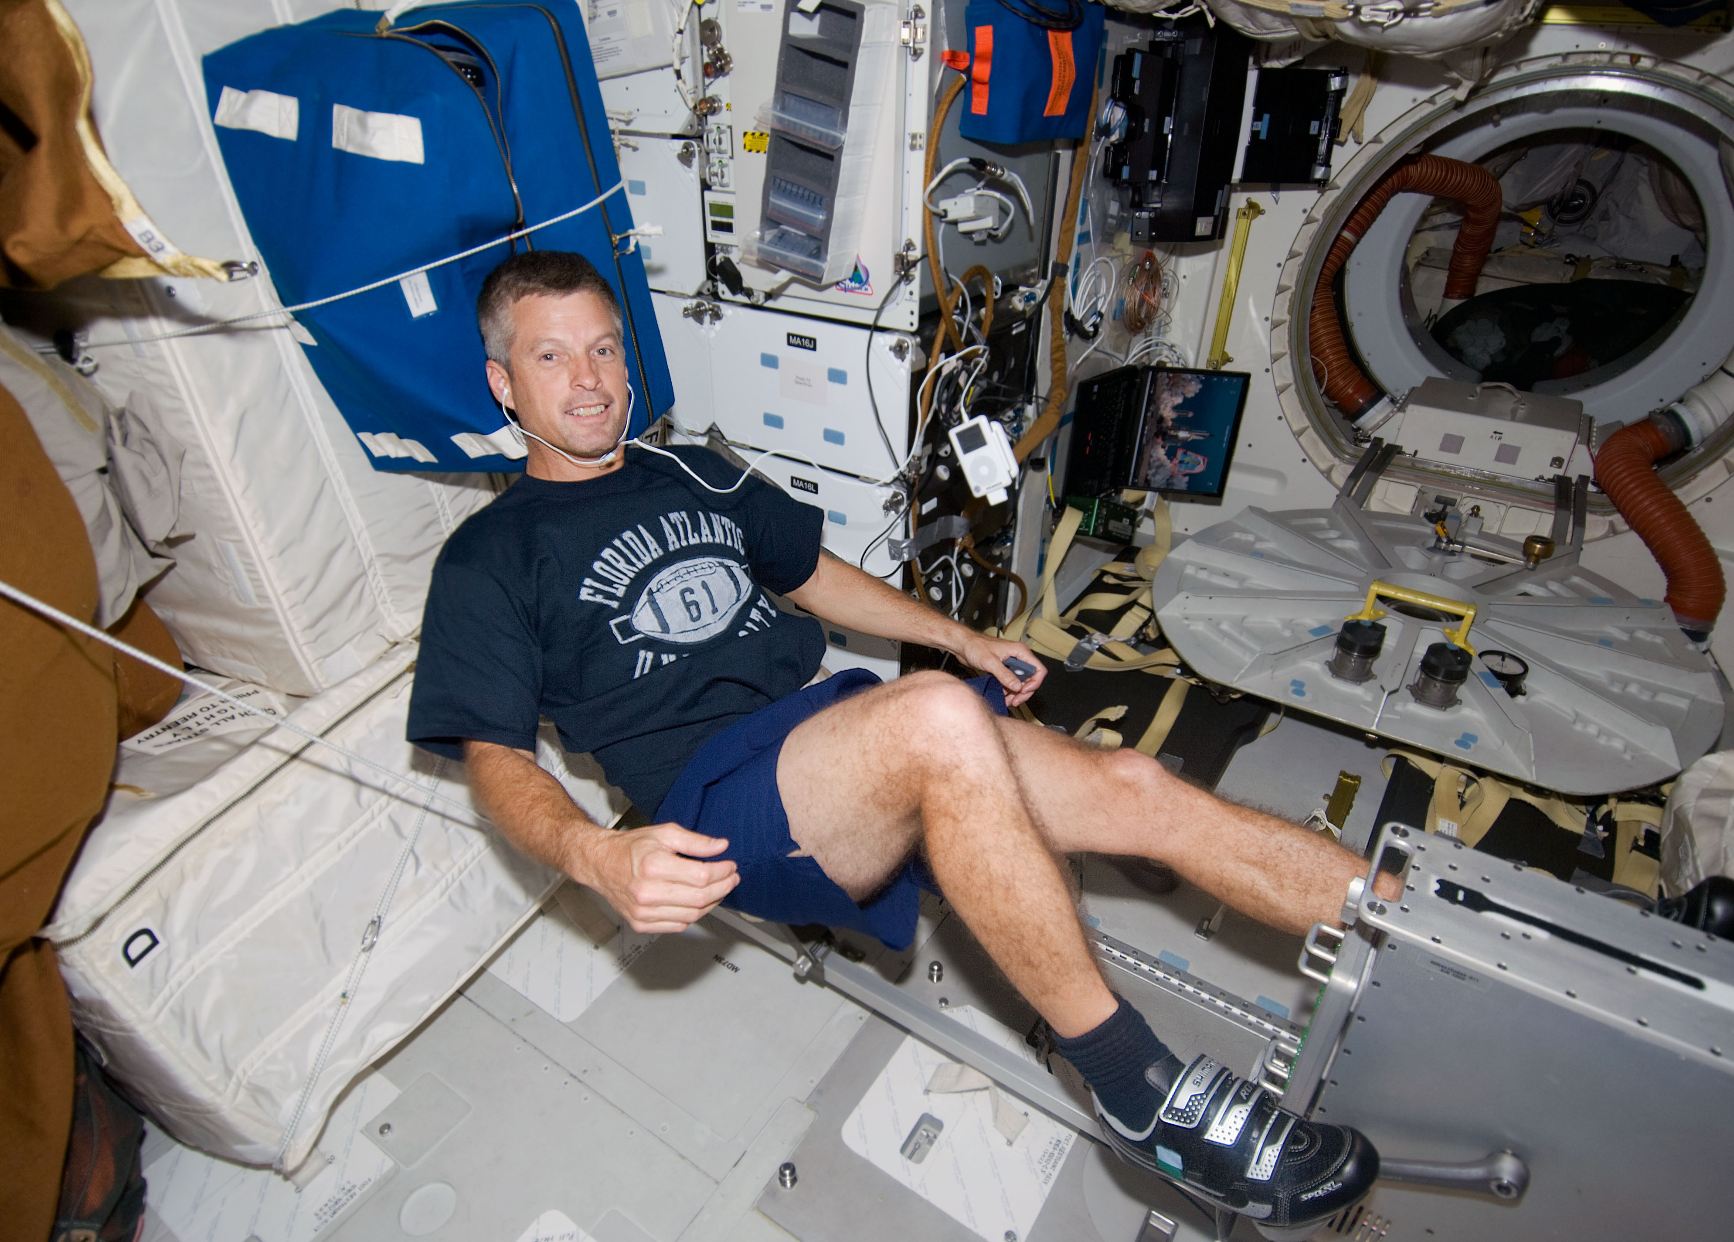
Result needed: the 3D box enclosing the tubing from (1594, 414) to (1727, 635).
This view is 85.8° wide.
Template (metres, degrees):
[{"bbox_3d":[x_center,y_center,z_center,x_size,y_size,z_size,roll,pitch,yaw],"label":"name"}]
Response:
[{"bbox_3d":[1.820,-0.195,2.130,0.380,0.490,0.260,18,32,28],"label":"tubing"}]

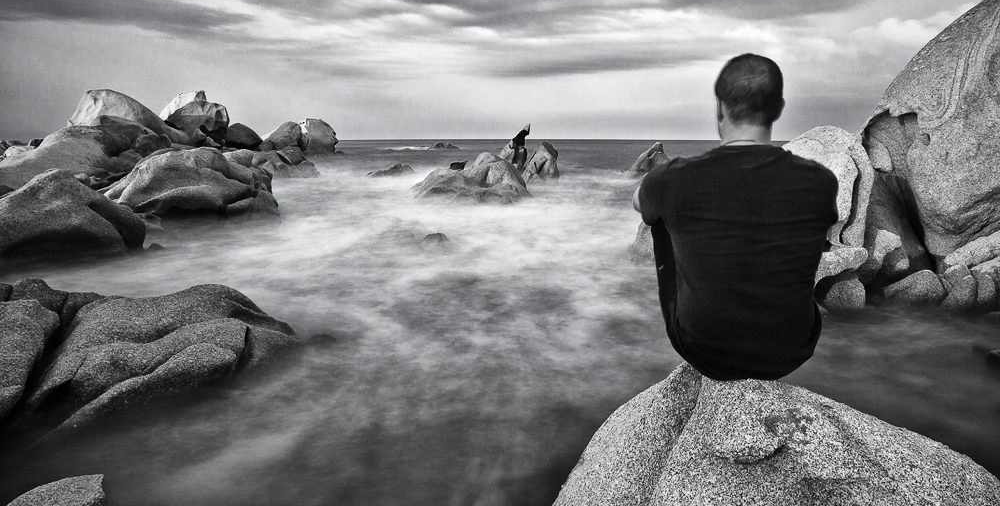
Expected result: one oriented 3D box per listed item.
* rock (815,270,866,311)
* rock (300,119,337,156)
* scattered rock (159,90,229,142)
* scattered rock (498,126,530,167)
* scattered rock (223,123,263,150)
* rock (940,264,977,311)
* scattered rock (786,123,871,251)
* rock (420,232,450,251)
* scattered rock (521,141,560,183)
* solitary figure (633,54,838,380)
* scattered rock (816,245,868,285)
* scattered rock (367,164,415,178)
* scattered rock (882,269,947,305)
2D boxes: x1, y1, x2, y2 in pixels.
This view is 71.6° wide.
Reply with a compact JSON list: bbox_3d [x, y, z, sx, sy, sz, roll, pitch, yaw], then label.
[{"bbox_3d":[3.830,0.350,7.808,0.500,0.420,0.480,4,10,25],"label":"rock"},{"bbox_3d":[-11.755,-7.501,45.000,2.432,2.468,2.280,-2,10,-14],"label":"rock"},{"bbox_3d":[-15.872,-7.040,36.000,3.491,2.806,3.091,-4,10,-23],"label":"scattered rock"},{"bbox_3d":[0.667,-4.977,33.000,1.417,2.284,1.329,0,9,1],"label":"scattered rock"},{"bbox_3d":[-12.956,-5.885,35.000,1.843,1.414,1.632,-3,10,-20],"label":"scattered rock"},{"bbox_3d":[5.060,0.337,7.704,0.380,0.480,0.450,6,11,33],"label":"rock"},{"bbox_3d":[3.850,-0.823,8.478,1.300,1.500,1.300,4,10,24],"label":"scattered rock"},{"bbox_3d":[-1.192,-0.212,12.800,0.532,0.326,0.443,-1,9,-5],"label":"rock"},{"bbox_3d":[1.750,-3.932,29.755,1.650,1.750,1.600,0,9,3],"label":"scattered rock"},{"bbox_3d":[0.645,-0.116,1.987,0.510,0.840,0.660,1,9,7],"label":"solitary figure"},{"bbox_3d":[4.250,0.163,8.700,0.723,0.504,0.603,5,10,26],"label":"scattered rock"},{"bbox_3d":[-5.400,-4.012,33.794,2.200,0.680,1.500,-1,9,-9],"label":"scattered rock"},{"bbox_3d":[5.085,0.417,8.500,0.754,0.442,0.589,6,11,31],"label":"scattered rock"}]

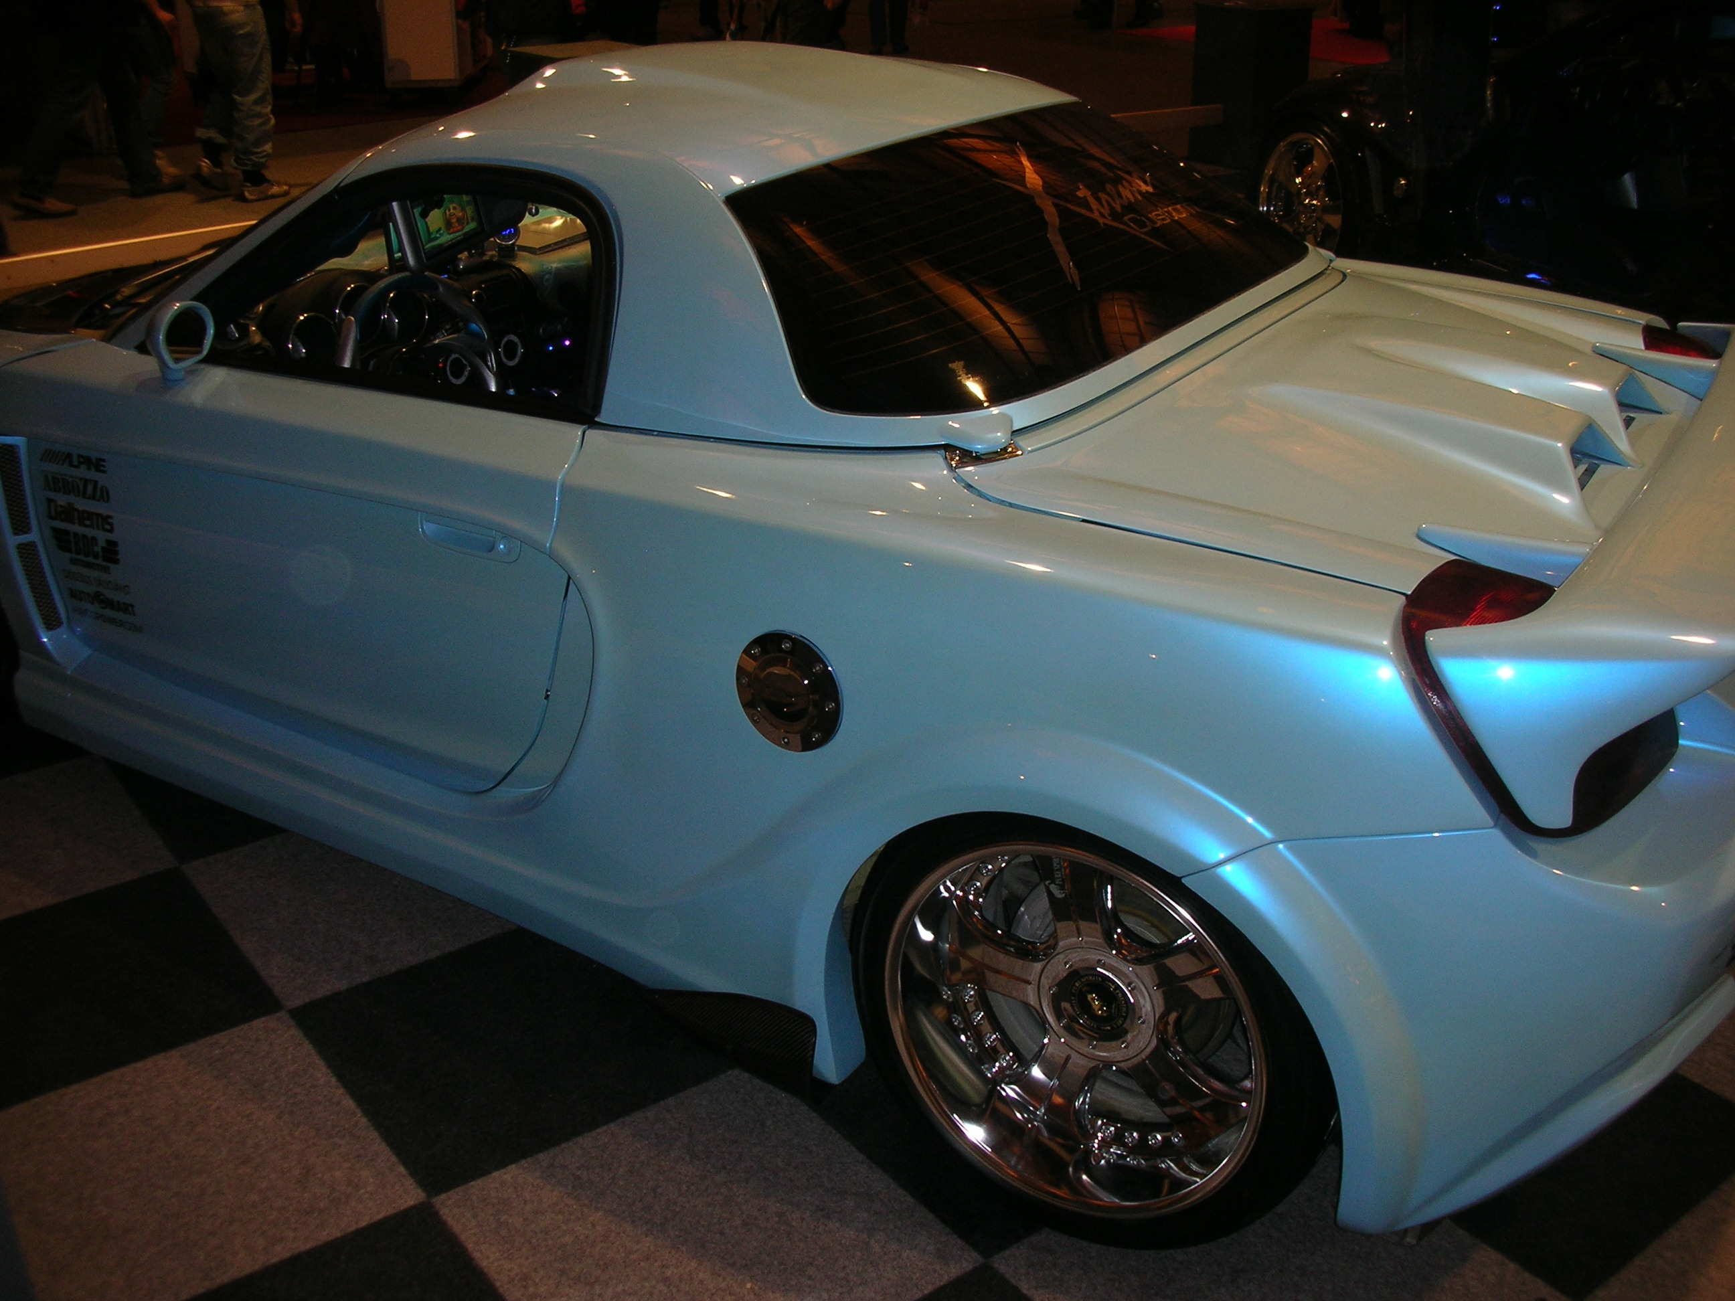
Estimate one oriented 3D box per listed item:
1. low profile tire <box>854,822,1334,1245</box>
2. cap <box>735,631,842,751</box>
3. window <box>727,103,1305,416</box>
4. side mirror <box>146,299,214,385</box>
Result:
[{"bbox_3d":[0.285,0.418,2.140,0.614,0.614,0.230,14,25,27],"label":"low profile tire"},{"bbox_3d":[-0.098,0.053,2.149,0.157,0.157,0.035,14,24,27],"label":"cap"},{"bbox_3d":[0.258,-0.606,2.657,0.490,0.110,1.310,42,36,10],"label":"window"},{"bbox_3d":[-1.016,-0.459,2.579,0.070,0.122,0.103,11,26,22],"label":"side mirror"}]

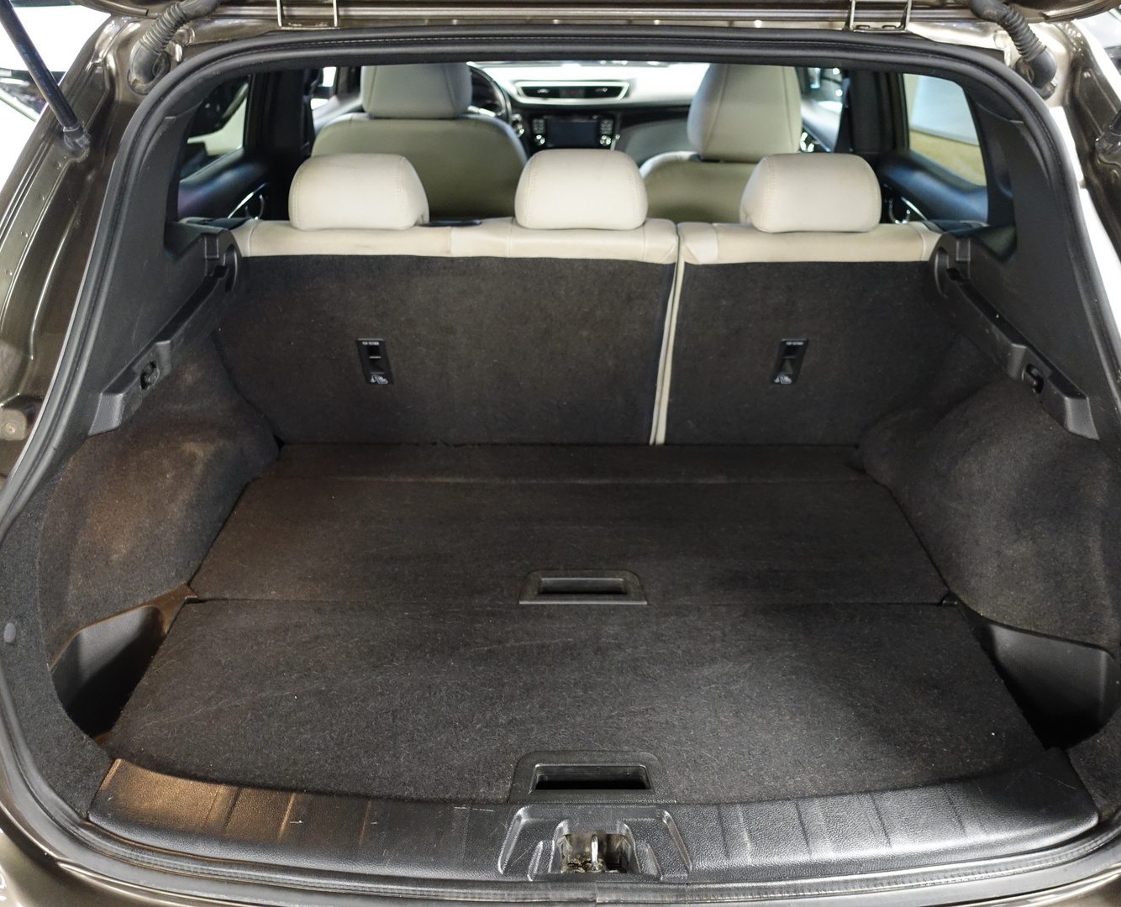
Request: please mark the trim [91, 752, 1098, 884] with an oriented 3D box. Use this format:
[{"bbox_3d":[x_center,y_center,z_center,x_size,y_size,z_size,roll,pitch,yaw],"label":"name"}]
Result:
[{"bbox_3d":[0.035,0.414,1.034,1.100,0.080,0.140,0,32,0],"label":"trim"}]

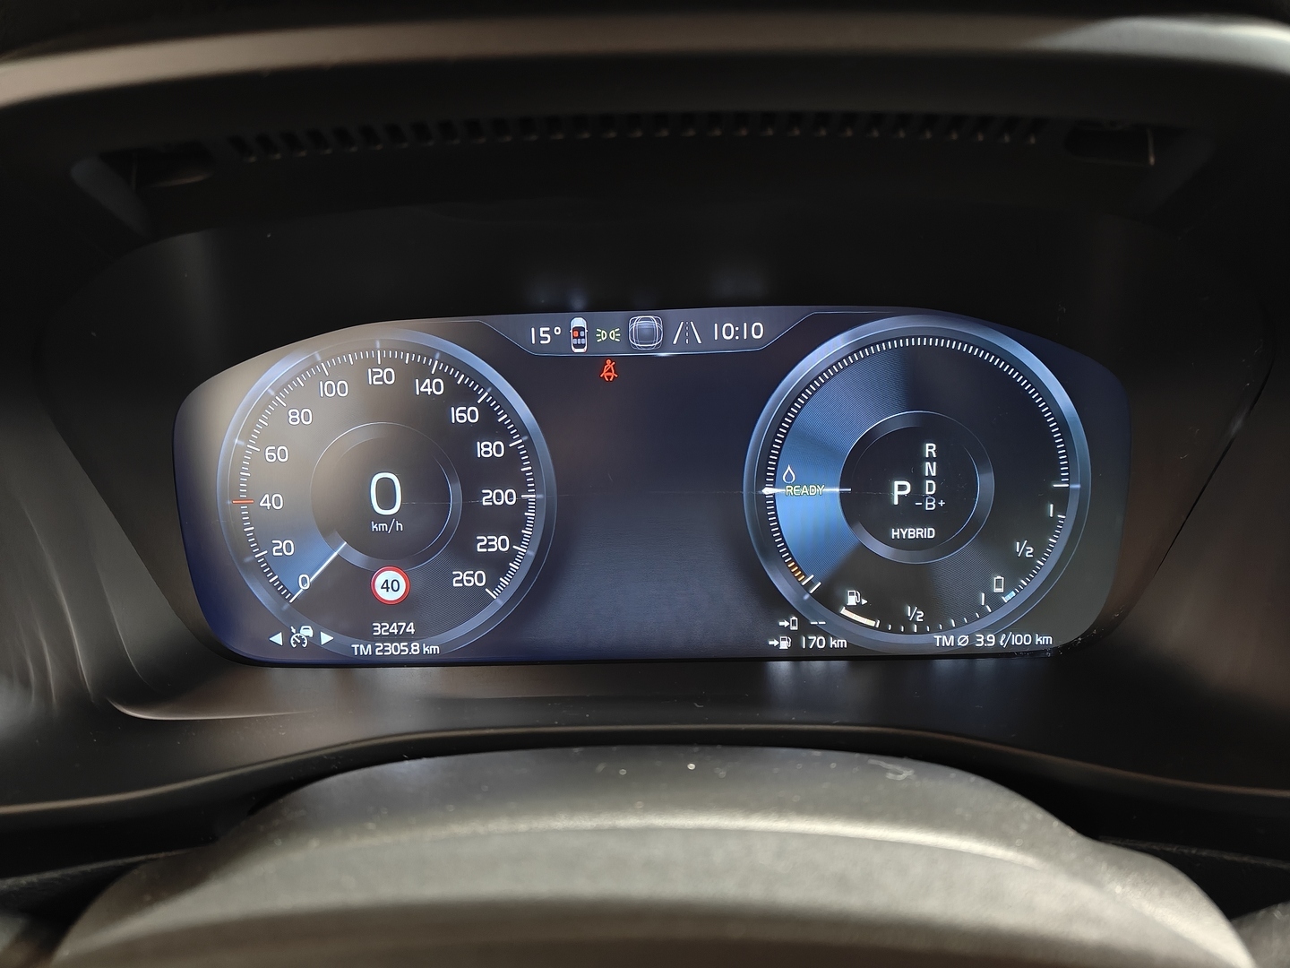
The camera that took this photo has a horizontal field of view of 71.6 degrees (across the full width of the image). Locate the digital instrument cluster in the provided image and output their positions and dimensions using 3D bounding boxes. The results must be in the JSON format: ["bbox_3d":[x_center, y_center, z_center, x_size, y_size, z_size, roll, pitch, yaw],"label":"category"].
[{"bbox_3d":[0.001,0.001,0.283,0.293,0.110,0.026,-1,7,1],"label":"digital instrument cluster"}]

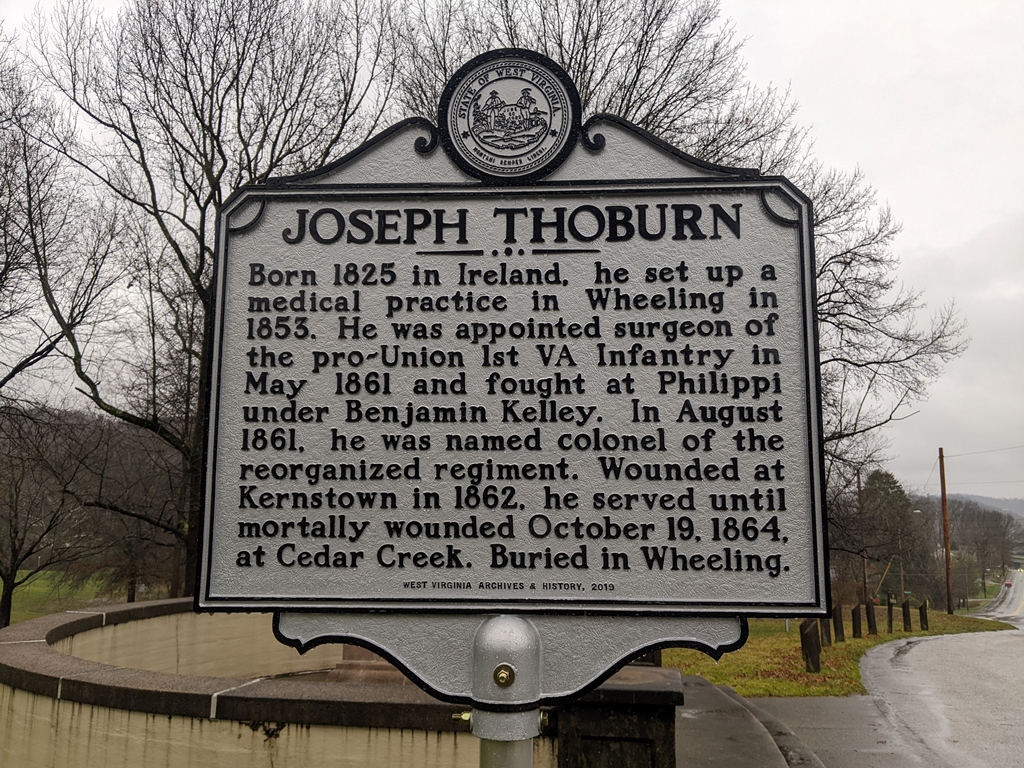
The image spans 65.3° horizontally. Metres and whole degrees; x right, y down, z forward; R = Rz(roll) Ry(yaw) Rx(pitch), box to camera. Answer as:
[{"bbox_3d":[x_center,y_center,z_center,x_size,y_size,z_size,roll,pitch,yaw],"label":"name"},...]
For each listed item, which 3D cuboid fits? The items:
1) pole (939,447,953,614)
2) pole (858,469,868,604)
[{"bbox_3d":[23.424,7.869,43.095,0.250,8.873,0.250,-3,-9,28],"label":"pole"},{"bbox_3d":[27.991,12.351,63.717,0.270,11.085,0.270,-3,-9,23],"label":"pole"}]

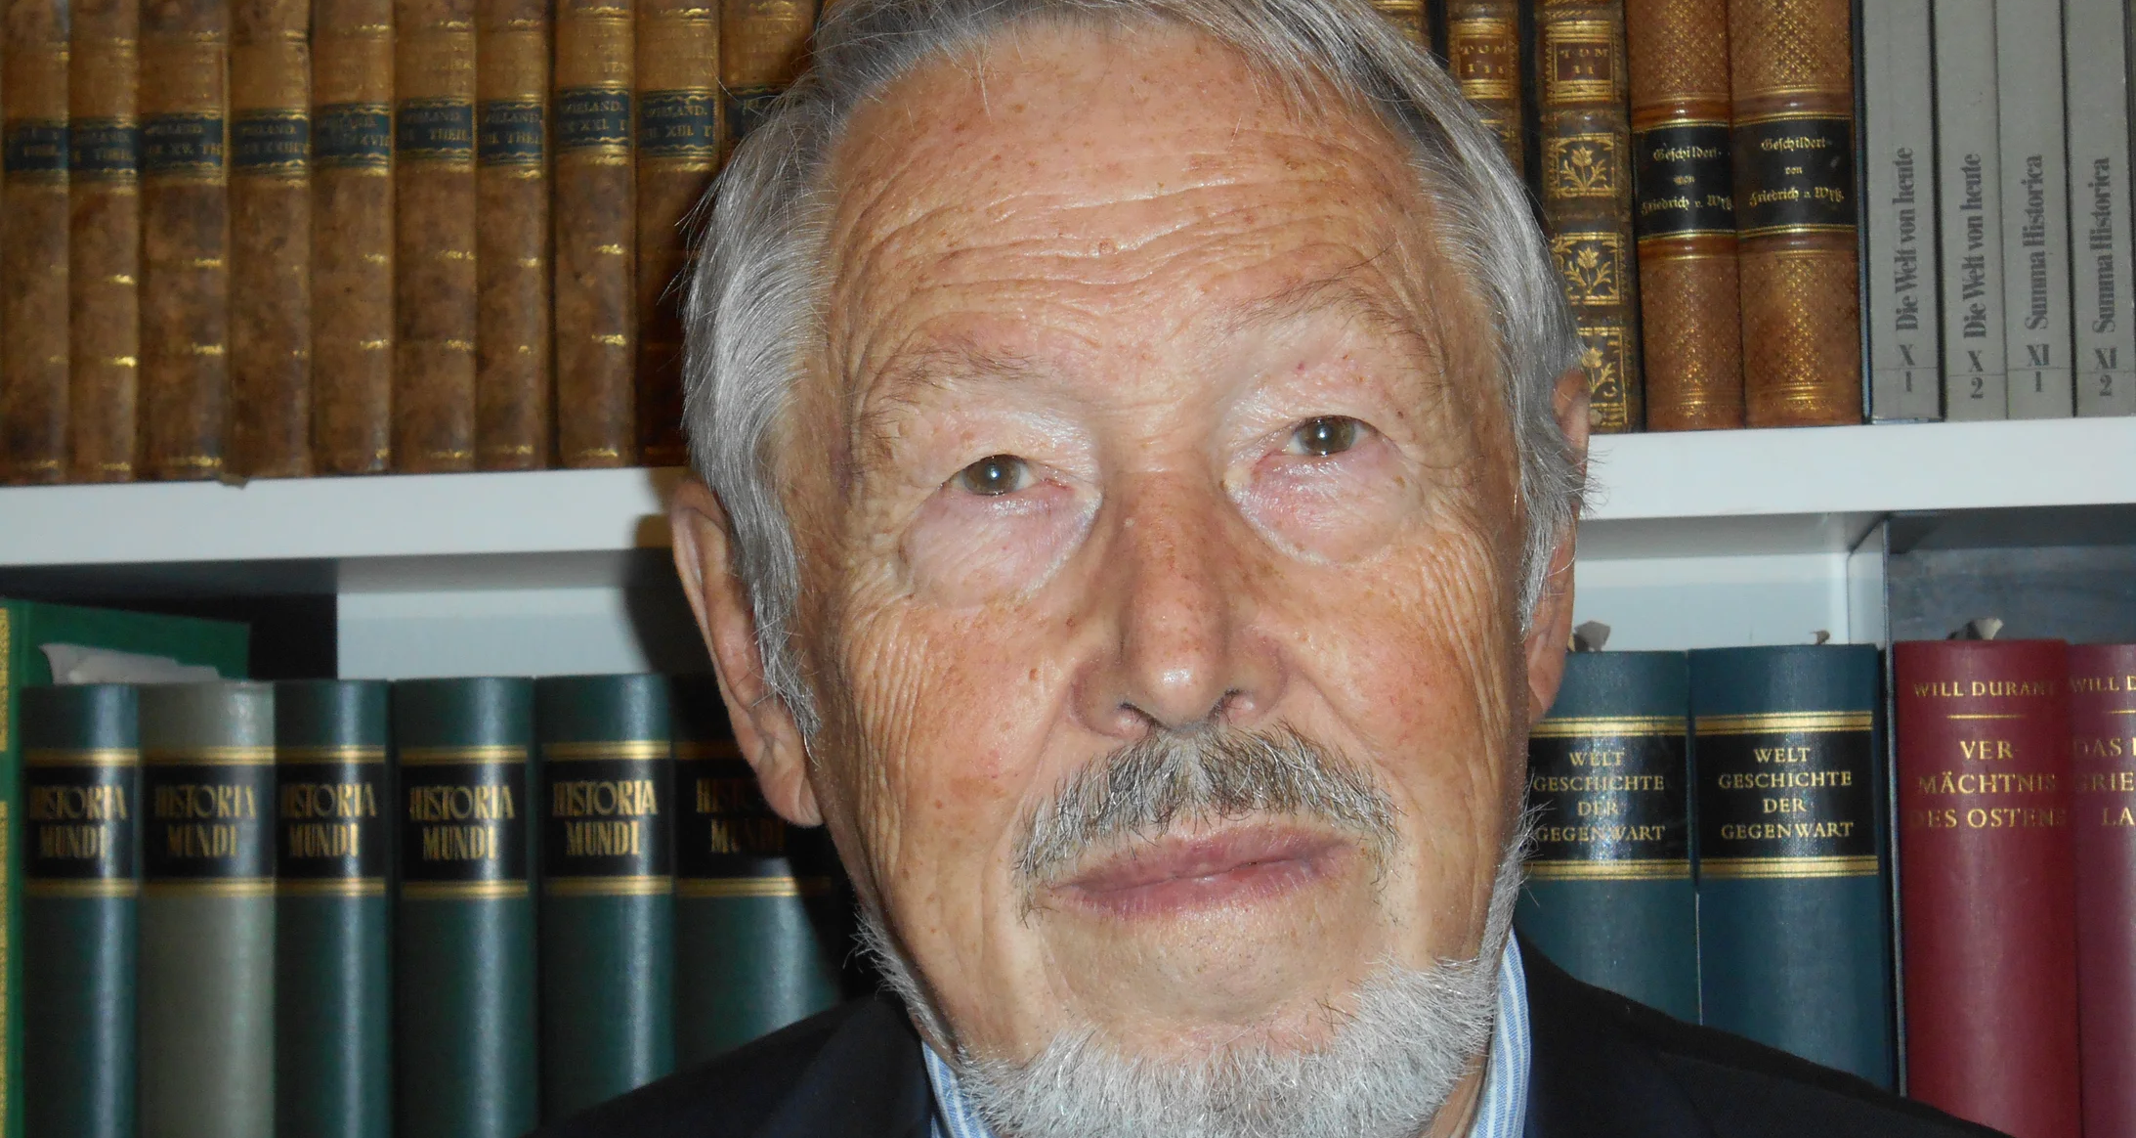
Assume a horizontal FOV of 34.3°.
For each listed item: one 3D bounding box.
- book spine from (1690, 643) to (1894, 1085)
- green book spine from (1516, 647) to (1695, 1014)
[{"bbox_3d":[0.213,0.133,1.030,0.050,0.213,0.150,-2,-4,9],"label":"book spine"},{"bbox_3d":[0.163,0.135,1.038,0.049,0.213,0.150,-2,-4,9],"label":"green book spine"}]

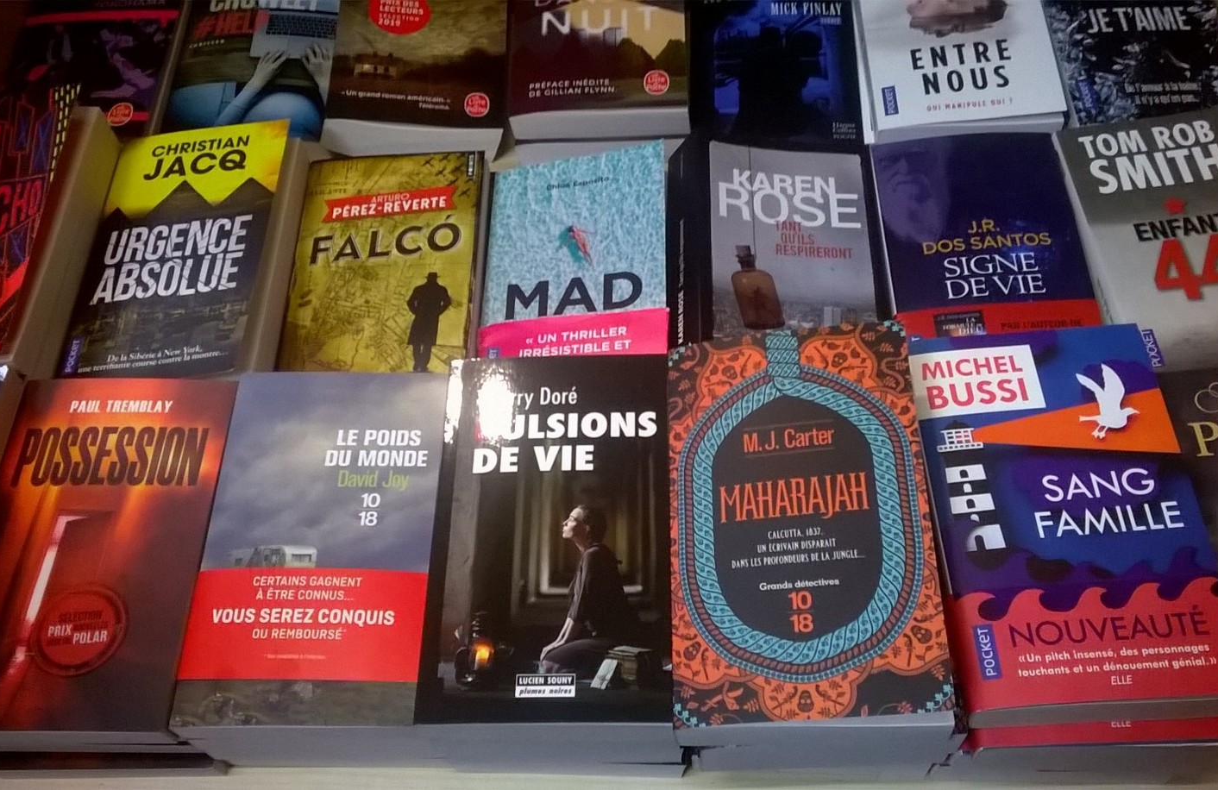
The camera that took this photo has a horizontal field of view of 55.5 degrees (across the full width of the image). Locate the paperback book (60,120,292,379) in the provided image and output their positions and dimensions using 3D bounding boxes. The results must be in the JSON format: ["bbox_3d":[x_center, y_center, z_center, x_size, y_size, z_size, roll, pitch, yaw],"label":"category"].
[{"bbox_3d":[-0.251,-0.083,0.686,0.108,0.020,0.177,-4,59,8],"label":"paperback book"}]

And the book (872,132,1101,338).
[{"bbox_3d":[0.214,-0.069,0.667,0.108,0.034,0.177,-3,60,5],"label":"book"}]

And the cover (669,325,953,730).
[{"bbox_3d":[0.083,0.055,0.500,0.108,0.025,0.177,-7,60,14],"label":"cover"}]

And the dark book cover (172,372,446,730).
[{"bbox_3d":[-0.136,0.072,0.555,0.108,0.021,0.177,0,61,2],"label":"dark book cover"}]

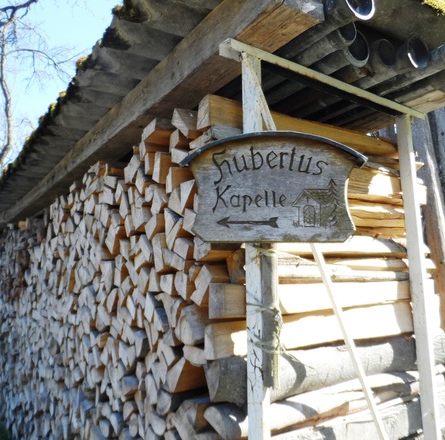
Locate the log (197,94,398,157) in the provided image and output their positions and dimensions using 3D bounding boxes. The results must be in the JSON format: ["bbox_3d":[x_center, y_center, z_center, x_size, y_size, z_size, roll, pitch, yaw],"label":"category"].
[{"bbox_3d":[0.330,-0.254,1.286,0.930,0.080,0.063,1,-7,-36],"label":"log"}]

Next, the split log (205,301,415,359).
[{"bbox_3d":[0.374,0.316,1.254,1.020,0.110,0.070,5,-9,-36],"label":"split log"}]

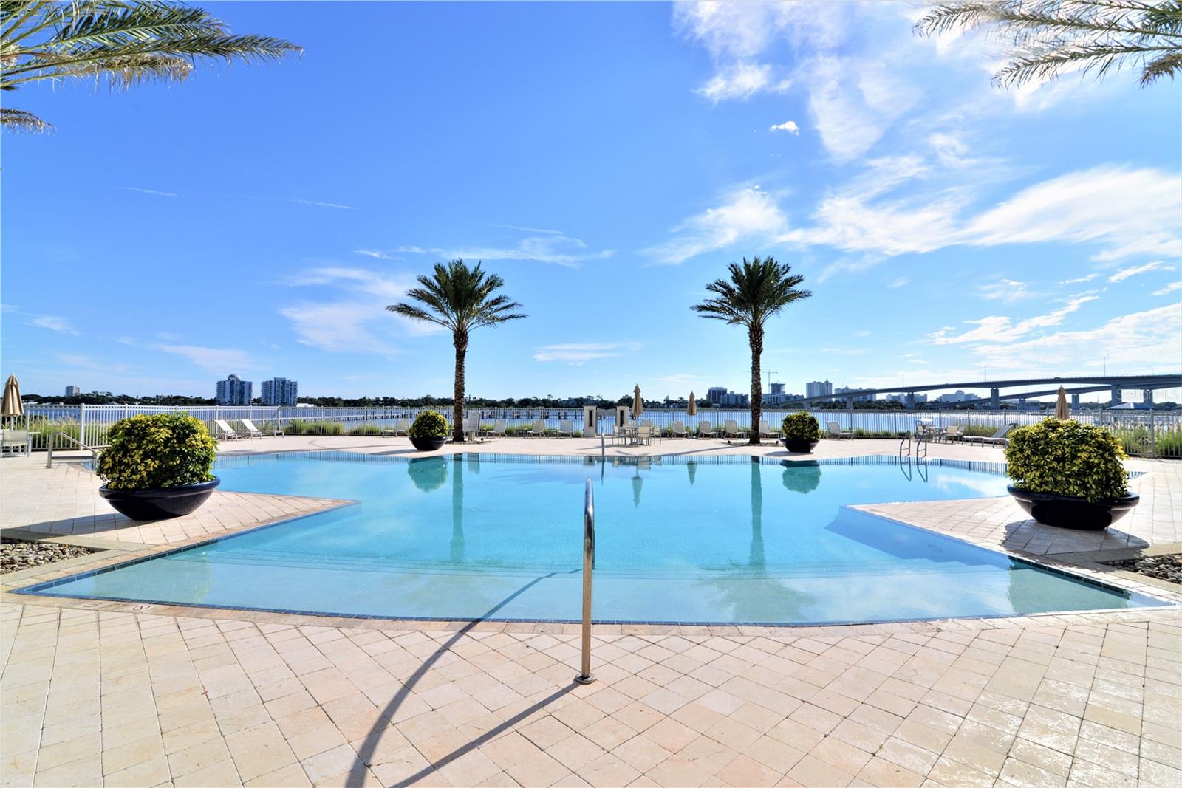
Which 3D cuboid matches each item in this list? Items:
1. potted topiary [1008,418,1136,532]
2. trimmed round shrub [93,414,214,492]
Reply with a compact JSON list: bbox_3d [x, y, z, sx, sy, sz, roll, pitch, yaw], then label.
[{"bbox_3d":[6.596,1.075,7.242,1.360,1.430,1.360,0,-1,0],"label":"potted topiary"},{"bbox_3d":[-6.163,0.794,7.546,1.280,0.980,1.280,0,-1,0],"label":"trimmed round shrub"}]

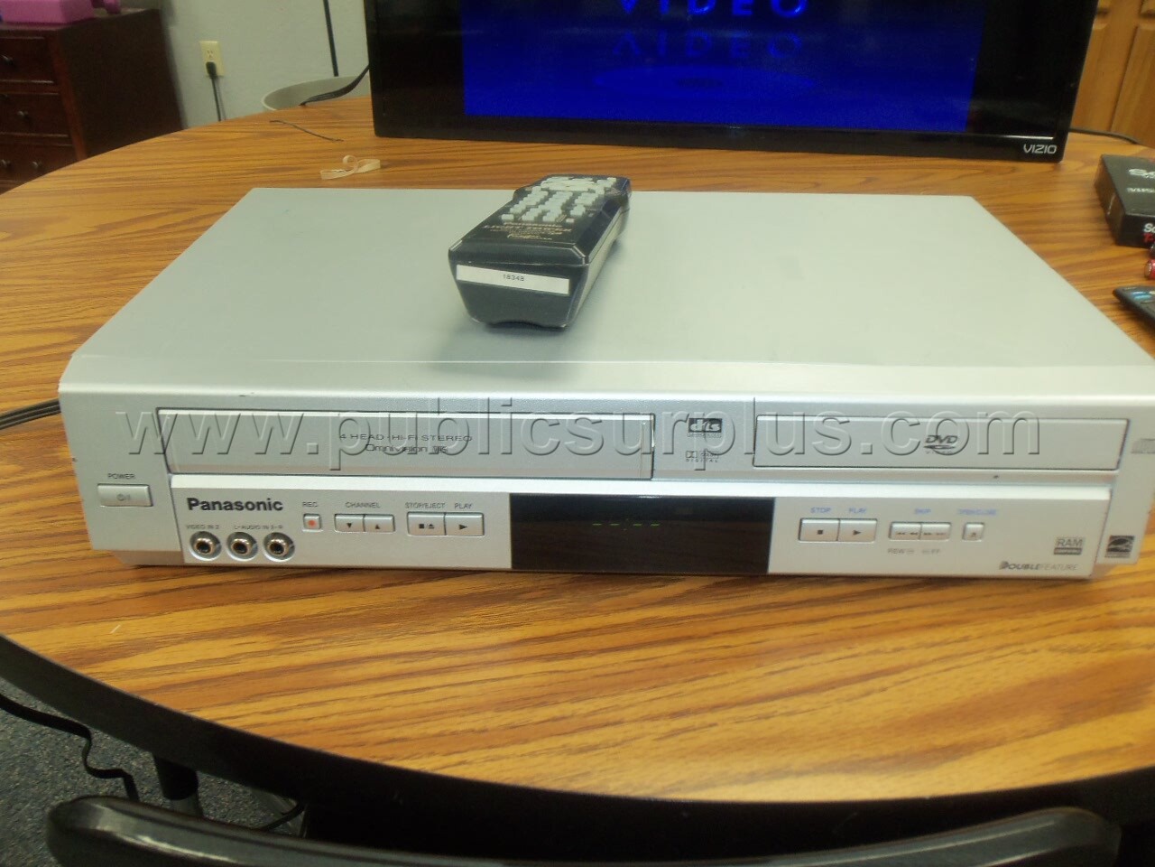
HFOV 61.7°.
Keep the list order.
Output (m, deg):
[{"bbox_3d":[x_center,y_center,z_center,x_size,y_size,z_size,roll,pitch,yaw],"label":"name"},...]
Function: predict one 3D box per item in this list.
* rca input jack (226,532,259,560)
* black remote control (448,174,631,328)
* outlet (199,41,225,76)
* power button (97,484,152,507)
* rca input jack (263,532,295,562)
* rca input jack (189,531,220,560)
[{"bbox_3d":[-0.138,0.046,0.402,0.013,0.013,0.008,1,24,1],"label":"rca input jack"},{"bbox_3d":[-0.012,-0.098,0.476,0.059,0.032,0.168,5,26,8],"label":"black remote control"},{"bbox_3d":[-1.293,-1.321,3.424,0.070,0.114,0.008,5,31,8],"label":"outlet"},{"bbox_3d":[-0.183,0.025,0.391,0.021,0.009,0.004,1,24,1],"label":"power button"},{"bbox_3d":[-0.123,0.046,0.402,0.013,0.013,0.008,1,24,1],"label":"rca input jack"},{"bbox_3d":[-0.154,0.045,0.403,0.013,0.013,0.008,1,24,1],"label":"rca input jack"}]

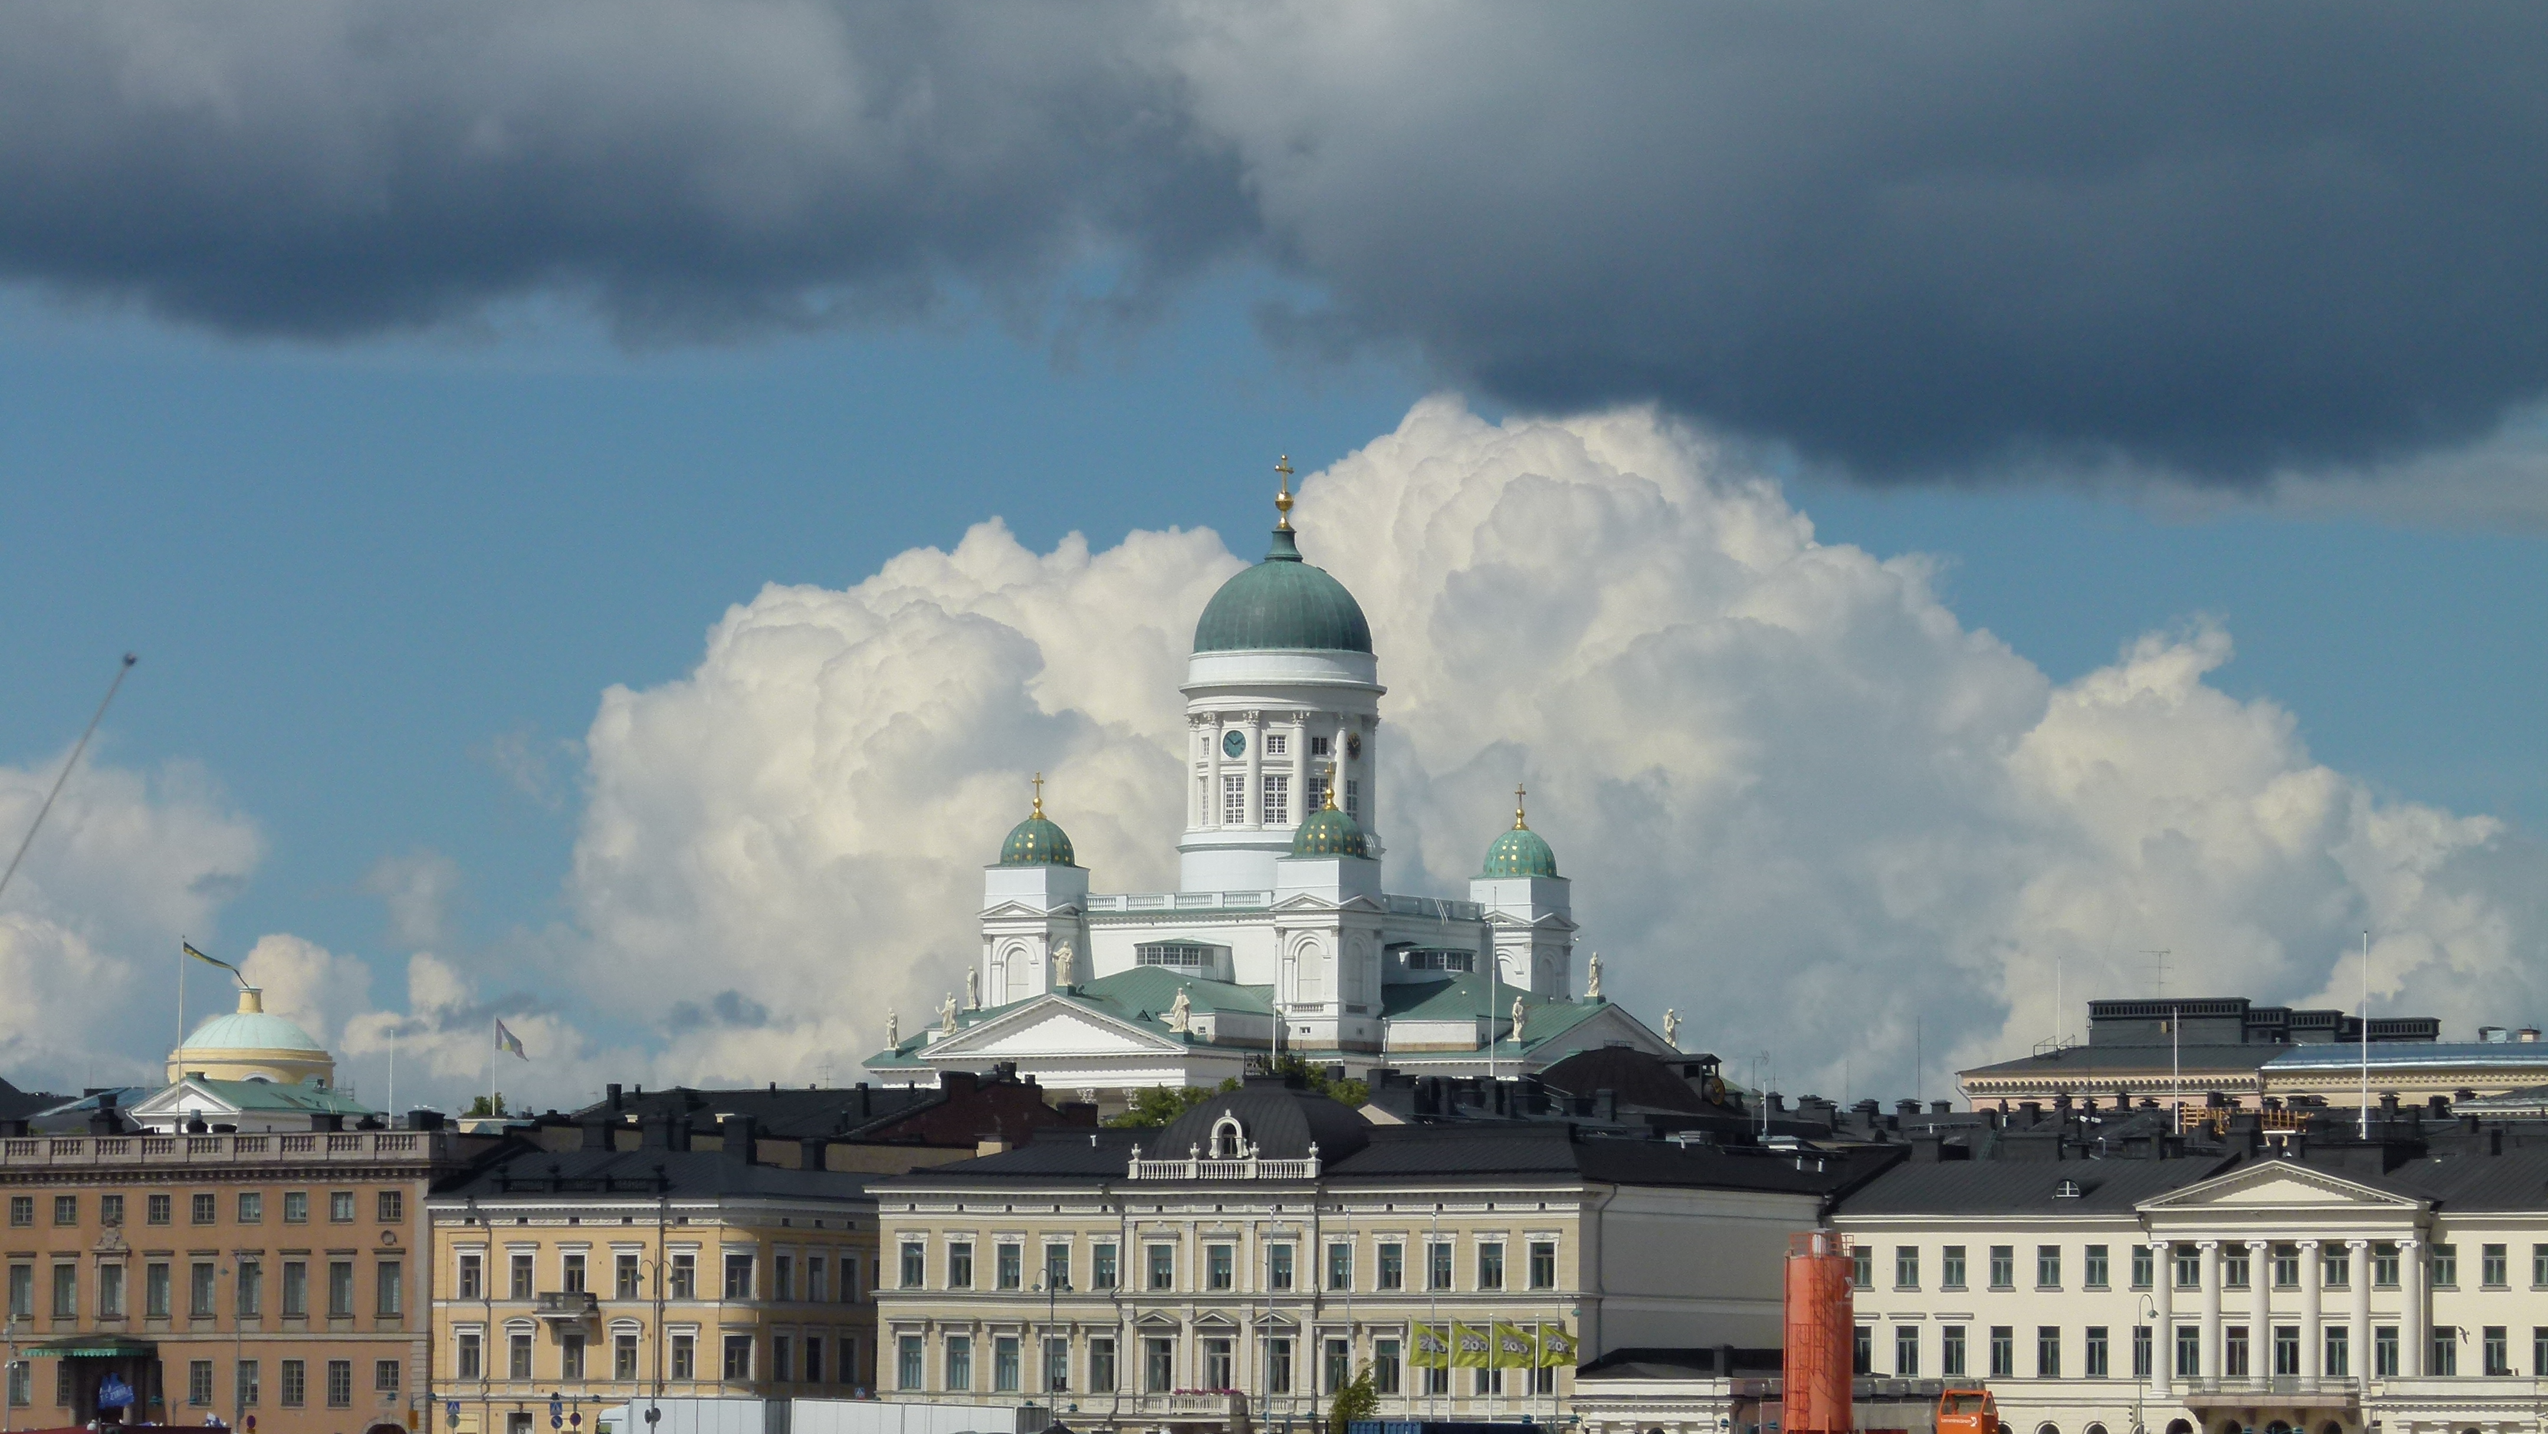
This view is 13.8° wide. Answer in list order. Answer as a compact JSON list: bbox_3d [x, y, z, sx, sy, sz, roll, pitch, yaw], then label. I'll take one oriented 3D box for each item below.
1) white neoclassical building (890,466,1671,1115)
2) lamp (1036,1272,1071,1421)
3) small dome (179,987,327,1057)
[{"bbox_3d":[0.600,11.350,790.000,60.500,62.000,60.500,-2,-5,35],"label":"white neoclassical building"},{"bbox_3d":[-10.080,30.730,480.000,1.900,11.000,0.500,-3,-5,36],"label":"lamp"},{"bbox_3d":[-82.680,24.760,853.000,12.000,5.500,12.000,0,-4,0],"label":"small dome"}]

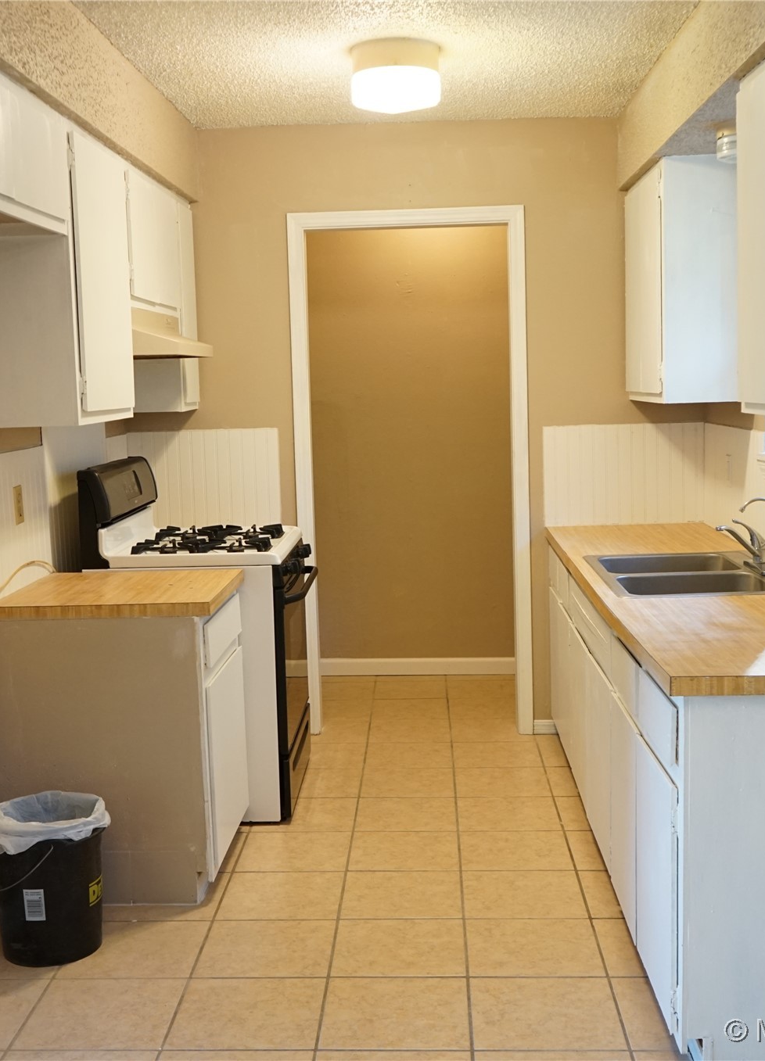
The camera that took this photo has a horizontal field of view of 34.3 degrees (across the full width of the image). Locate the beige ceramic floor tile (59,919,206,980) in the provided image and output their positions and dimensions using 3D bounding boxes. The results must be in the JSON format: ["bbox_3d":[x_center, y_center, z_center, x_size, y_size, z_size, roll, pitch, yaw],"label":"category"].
[{"bbox_3d":[-0.632,1.084,3.198,0.333,0.010,0.325,-1,7,2],"label":"beige ceramic floor tile"}]

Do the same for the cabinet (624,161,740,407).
[{"bbox_3d":[1.099,-0.882,4.506,0.310,0.817,0.715,-1,7,2],"label":"cabinet"}]

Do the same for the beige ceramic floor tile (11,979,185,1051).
[{"bbox_3d":[-0.656,1.143,2.922,0.337,0.010,0.335,-1,7,2],"label":"beige ceramic floor tile"}]

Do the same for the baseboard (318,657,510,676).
[{"bbox_3d":[0.174,0.689,6.234,1.035,0.090,0.015,-1,7,2],"label":"baseboard"}]

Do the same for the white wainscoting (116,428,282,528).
[{"bbox_3d":[-0.719,-0.193,5.022,0.613,0.428,0.012,-1,7,2],"label":"white wainscoting"}]

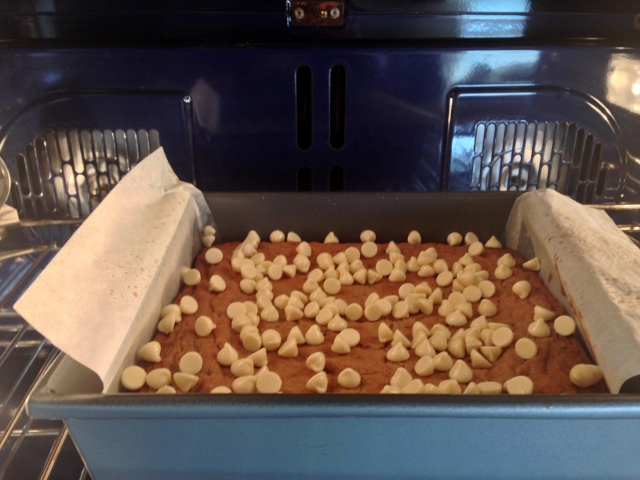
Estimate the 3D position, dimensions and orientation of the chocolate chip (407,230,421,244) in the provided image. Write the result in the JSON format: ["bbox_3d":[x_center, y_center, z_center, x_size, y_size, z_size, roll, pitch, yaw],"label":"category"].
[{"bbox_3d":[0.067,-0.001,0.439,0.011,0.011,0.008,1,47,0],"label":"chocolate chip"}]

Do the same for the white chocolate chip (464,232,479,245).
[{"bbox_3d":[0.109,-0.001,0.439,0.008,0.011,0.011,21,22,-28],"label":"white chocolate chip"}]

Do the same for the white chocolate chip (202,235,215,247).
[{"bbox_3d":[-0.079,0.001,0.437,0.011,0.008,0.011,-9,-9,4],"label":"white chocolate chip"}]

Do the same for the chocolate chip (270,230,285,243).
[{"bbox_3d":[-0.030,-0.002,0.440,0.011,0.008,0.011,1,64,0],"label":"chocolate chip"}]

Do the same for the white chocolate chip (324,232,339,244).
[{"bbox_3d":[0.008,0.000,0.439,0.011,0.008,0.011,1,23,0],"label":"white chocolate chip"}]

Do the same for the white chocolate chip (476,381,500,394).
[{"bbox_3d":[0.074,0.066,0.269,0.011,0.008,0.011,1,9,0],"label":"white chocolate chip"}]

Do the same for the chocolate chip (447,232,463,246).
[{"bbox_3d":[0.097,0.000,0.438,0.011,0.011,0.008,13,56,8],"label":"chocolate chip"}]

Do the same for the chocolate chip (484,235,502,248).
[{"bbox_3d":[0.123,0.001,0.434,0.011,0.008,0.011,1,23,0],"label":"chocolate chip"}]

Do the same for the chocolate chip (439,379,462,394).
[{"bbox_3d":[0.058,0.065,0.269,0.011,0.011,0.008,2,-18,-6],"label":"chocolate chip"}]

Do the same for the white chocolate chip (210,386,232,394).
[{"bbox_3d":[-0.043,0.067,0.262,0.011,0.011,0.008,1,-13,0],"label":"white chocolate chip"}]

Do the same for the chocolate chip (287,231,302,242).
[{"bbox_3d":[-0.019,-0.001,0.440,0.008,0.011,0.011,23,21,-9],"label":"chocolate chip"}]

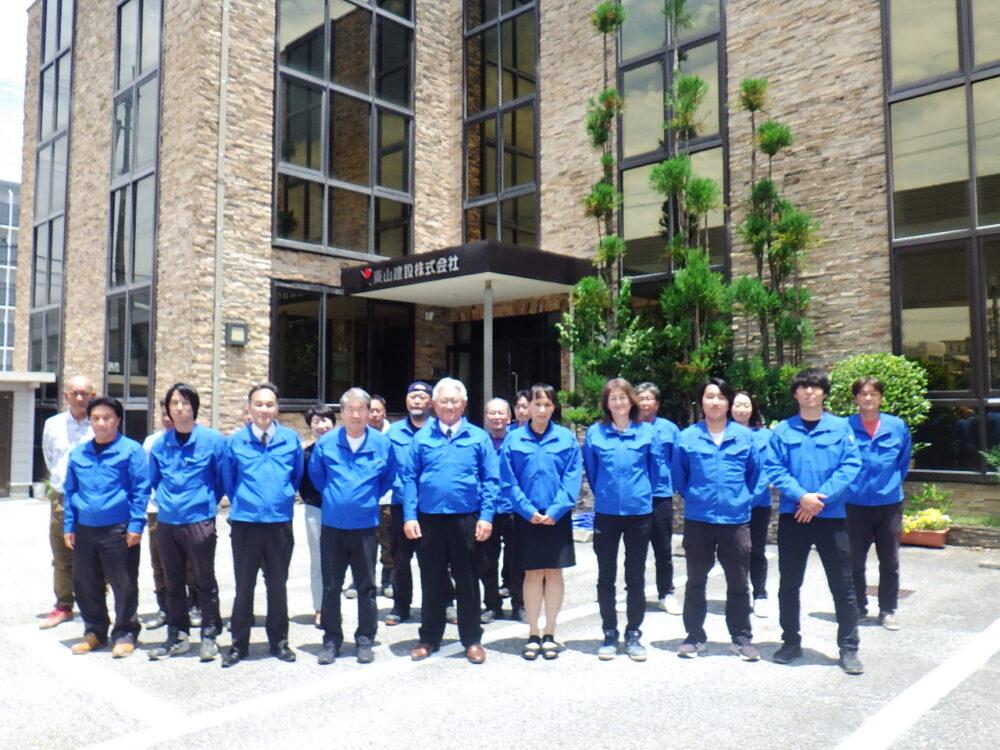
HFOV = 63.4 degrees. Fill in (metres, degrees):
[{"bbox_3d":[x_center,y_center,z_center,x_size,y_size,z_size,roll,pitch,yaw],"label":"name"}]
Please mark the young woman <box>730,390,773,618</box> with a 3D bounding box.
[{"bbox_3d":[1.784,0.948,6.100,0.460,1.648,0.310,-1,-4,11],"label":"young woman"}]

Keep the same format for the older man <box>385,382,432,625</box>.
[{"bbox_3d":[-0.613,0.920,6.003,0.490,1.731,0.320,0,-4,-4],"label":"older man"}]

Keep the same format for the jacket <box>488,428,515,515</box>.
[{"bbox_3d":[-0.046,0.705,5.977,0.540,0.647,0.290,0,-4,0],"label":"jacket"}]

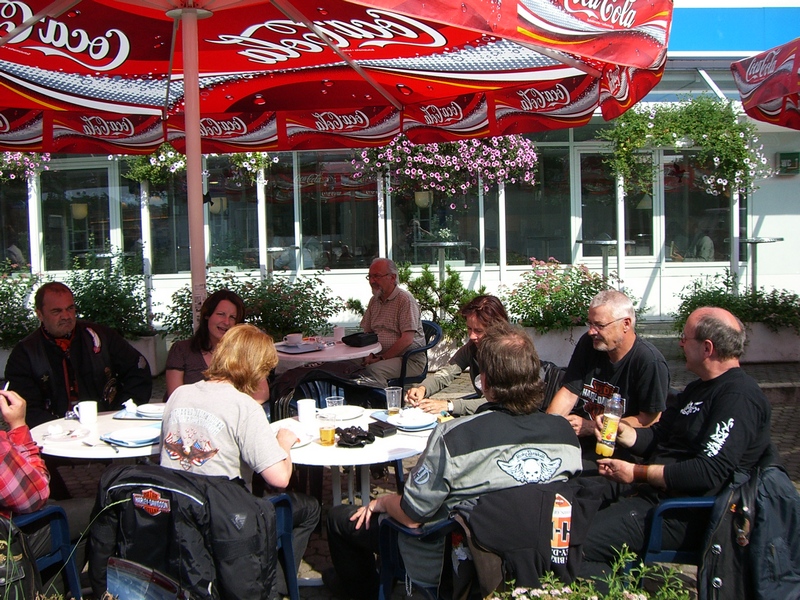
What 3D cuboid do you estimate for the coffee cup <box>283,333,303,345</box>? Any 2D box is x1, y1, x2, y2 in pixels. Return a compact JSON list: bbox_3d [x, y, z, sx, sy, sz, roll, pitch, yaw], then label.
[{"bbox_3d":[-0.719,0.270,5.901,0.125,0.066,0.105,-1,6,0],"label":"coffee cup"}]

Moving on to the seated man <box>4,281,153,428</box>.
[{"bbox_3d":[-1.488,0.603,4.156,0.640,1.330,0.820,-3,5,-20],"label":"seated man"}]

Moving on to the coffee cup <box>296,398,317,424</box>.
[{"bbox_3d":[-0.403,0.481,3.772,0.083,0.099,0.083,-1,6,0],"label":"coffee cup"}]

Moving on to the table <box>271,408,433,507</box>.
[{"bbox_3d":[-0.203,0.900,3.643,0.810,0.720,0.810,-1,6,0],"label":"table"}]

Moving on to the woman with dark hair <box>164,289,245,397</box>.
[{"bbox_3d":[-0.881,0.586,4.254,0.500,1.260,0.800,-2,6,-5],"label":"woman with dark hair"}]

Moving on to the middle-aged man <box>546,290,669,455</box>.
[{"bbox_3d":[0.821,0.604,3.596,0.560,1.270,0.820,3,7,41],"label":"middle-aged man"}]

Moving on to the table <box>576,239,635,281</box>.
[{"bbox_3d":[2.421,-0.137,10.331,0.680,1.120,0.680,0,5,13],"label":"table"}]

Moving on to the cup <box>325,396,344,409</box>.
[{"bbox_3d":[-0.286,0.485,3.864,0.078,0.112,0.078,-1,5,0],"label":"cup"}]

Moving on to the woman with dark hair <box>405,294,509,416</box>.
[{"bbox_3d":[0.332,0.606,4.213,0.820,1.220,0.500,-5,6,-35],"label":"woman with dark hair"}]

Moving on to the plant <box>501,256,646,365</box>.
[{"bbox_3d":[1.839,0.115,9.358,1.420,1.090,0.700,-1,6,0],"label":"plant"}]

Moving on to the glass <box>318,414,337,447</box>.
[{"bbox_3d":[-0.287,0.516,3.474,0.070,0.118,0.070,-1,5,0],"label":"glass"}]

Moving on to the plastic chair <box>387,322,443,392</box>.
[{"bbox_3d":[0.014,0.597,6.005,0.570,0.860,0.580,4,7,43],"label":"plastic chair"}]

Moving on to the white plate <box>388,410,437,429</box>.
[{"bbox_3d":[0.054,0.514,3.779,0.213,0.025,0.213,-1,5,0],"label":"white plate"}]

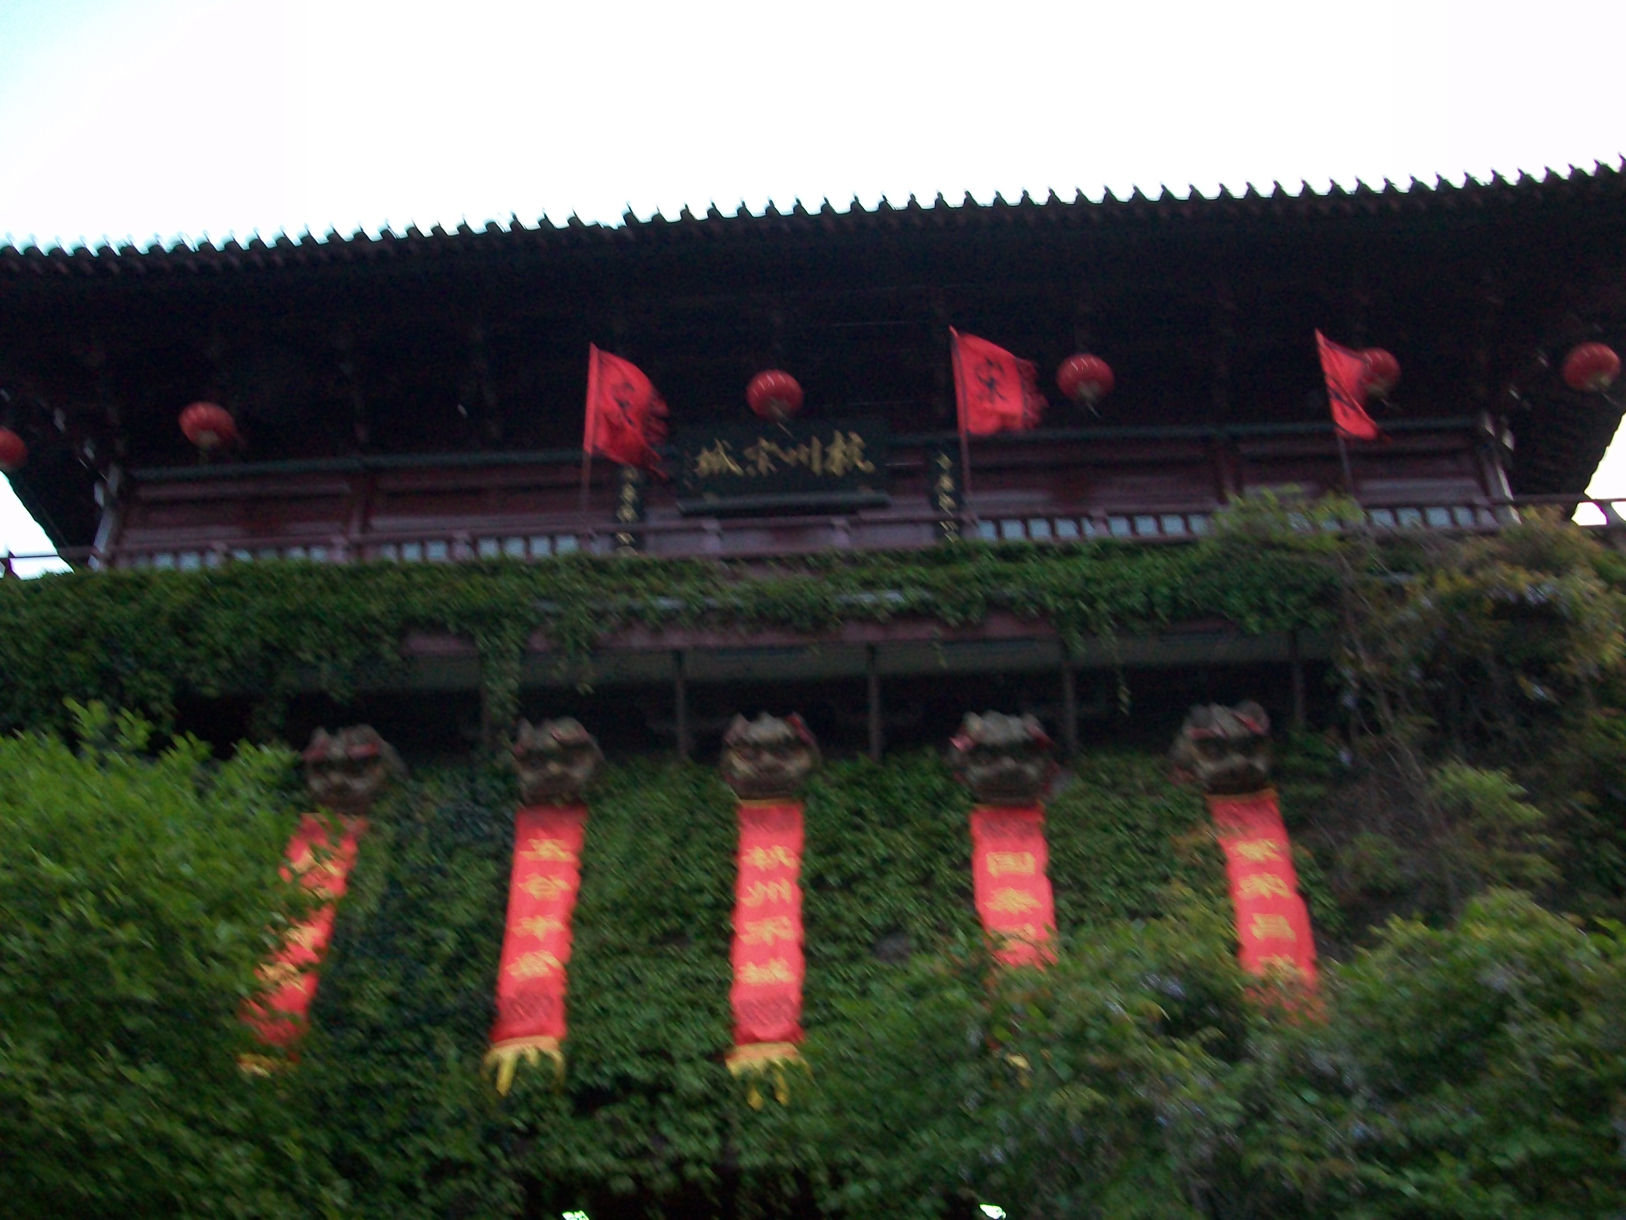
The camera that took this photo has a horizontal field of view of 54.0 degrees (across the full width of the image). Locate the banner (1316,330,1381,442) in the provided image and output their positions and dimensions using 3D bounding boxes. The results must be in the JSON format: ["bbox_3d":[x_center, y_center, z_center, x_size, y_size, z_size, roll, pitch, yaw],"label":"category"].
[{"bbox_3d":[7.465,-3.121,22.292,0.978,1.741,0.600,-2,-26,2],"label":"banner"}]

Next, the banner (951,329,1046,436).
[{"bbox_3d":[2.623,-3.225,22.585,1.339,1.754,0.400,-2,-26,2],"label":"banner"}]

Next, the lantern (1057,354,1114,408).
[{"bbox_3d":[3.917,-3.313,23.011,0.830,0.680,0.830,-2,-26,2],"label":"lantern"}]

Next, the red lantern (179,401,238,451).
[{"bbox_3d":[-8.835,-2.682,23.334,0.830,0.680,0.830,-2,-26,2],"label":"red lantern"}]

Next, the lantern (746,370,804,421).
[{"bbox_3d":[-0.552,-3.110,23.133,0.830,0.680,0.830,-2,-26,2],"label":"lantern"}]

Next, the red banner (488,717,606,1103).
[{"bbox_3d":[-3.123,3.297,18.521,1.180,4.479,1.000,-2,-26,2],"label":"red banner"}]

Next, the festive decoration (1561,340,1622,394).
[{"bbox_3d":[11.080,-3.452,22.723,0.830,0.680,0.830,-2,-26,2],"label":"festive decoration"}]

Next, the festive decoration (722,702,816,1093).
[{"bbox_3d":[-0.504,3.285,18.396,1.180,4.634,1.000,-2,-26,2],"label":"festive decoration"}]

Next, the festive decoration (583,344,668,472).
[{"bbox_3d":[-2.660,-2.867,22.671,1.234,2.110,0.500,-2,-26,2],"label":"festive decoration"}]

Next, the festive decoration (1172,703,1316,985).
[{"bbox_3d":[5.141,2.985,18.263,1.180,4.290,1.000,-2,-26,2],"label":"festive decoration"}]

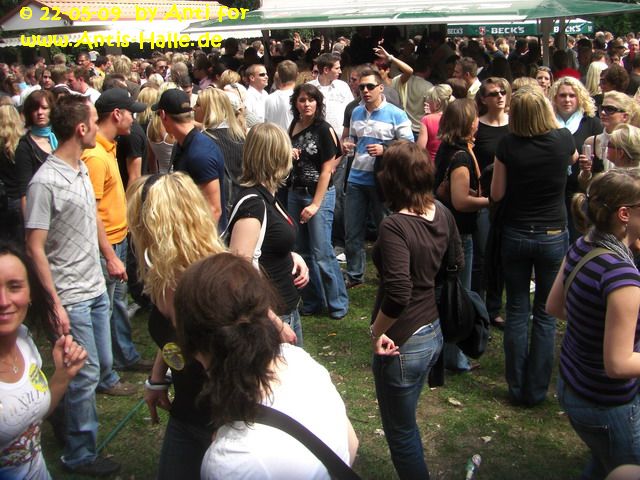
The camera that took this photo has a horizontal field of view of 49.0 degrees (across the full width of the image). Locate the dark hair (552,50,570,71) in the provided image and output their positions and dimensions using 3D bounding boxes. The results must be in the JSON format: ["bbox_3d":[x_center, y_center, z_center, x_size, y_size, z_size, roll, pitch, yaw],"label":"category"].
[{"bbox_3d":[2.544,-1.891,7.400,0.180,0.220,0.210,0,16,8],"label":"dark hair"}]

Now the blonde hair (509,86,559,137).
[{"bbox_3d":[1.067,-0.642,3.512,0.225,0.260,0.240,4,17,20],"label":"blonde hair"}]

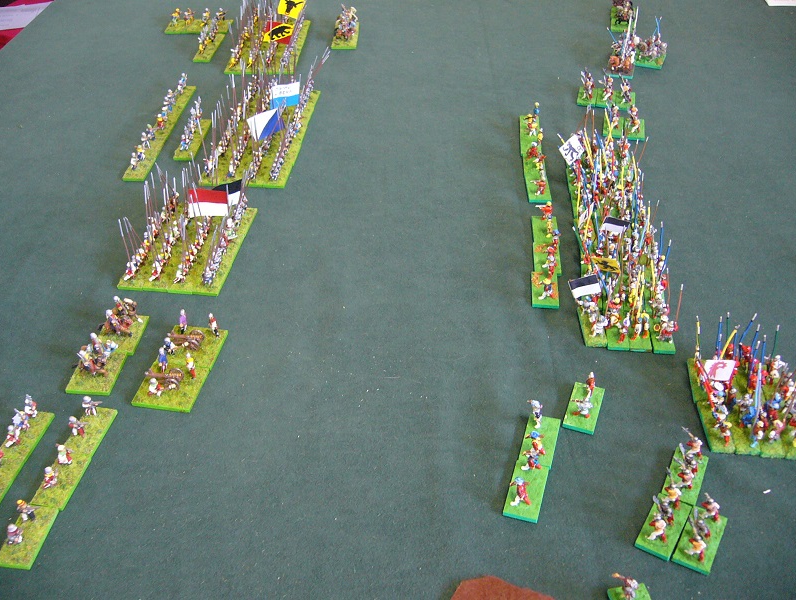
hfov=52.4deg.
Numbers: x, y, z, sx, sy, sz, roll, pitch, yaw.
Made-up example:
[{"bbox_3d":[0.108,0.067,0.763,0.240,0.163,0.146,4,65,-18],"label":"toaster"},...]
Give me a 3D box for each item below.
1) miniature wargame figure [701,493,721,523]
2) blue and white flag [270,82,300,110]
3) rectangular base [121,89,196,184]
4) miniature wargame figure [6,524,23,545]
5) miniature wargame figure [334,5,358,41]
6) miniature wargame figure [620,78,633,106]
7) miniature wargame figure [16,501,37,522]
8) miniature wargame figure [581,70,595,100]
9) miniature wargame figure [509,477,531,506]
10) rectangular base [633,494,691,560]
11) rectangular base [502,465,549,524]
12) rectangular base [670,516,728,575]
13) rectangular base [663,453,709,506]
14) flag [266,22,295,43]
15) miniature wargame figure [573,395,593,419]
[{"bbox_3d":[0.179,0.119,0.463,0.013,0.020,0.009,19,44,22],"label":"miniature wargame figure"},{"bbox_3d":[-0.113,-0.205,0.812,0.030,0.029,0.004,-16,54,-19],"label":"blue and white flag"},{"bbox_3d":[-0.244,-0.177,0.841,0.020,0.003,0.200,1,40,3],"label":"rectangular base"},{"bbox_3d":[-0.215,0.131,0.454,0.009,0.015,0.008,2,40,3],"label":"miniature wargame figure"},{"bbox_3d":[-0.064,-0.350,1.019,0.028,0.028,0.040,-1,40,1],"label":"miniature wargame figure"},{"bbox_3d":[0.244,-0.222,0.861,0.011,0.020,0.009,8,41,10],"label":"miniature wargame figure"},{"bbox_3d":[-0.216,0.123,0.470,0.013,0.018,0.008,-5,40,-4],"label":"miniature wargame figure"},{"bbox_3d":[0.205,-0.231,0.873,0.013,0.027,0.013,8,41,11],"label":"miniature wargame figure"},{"bbox_3d":[0.070,0.110,0.466,0.013,0.021,0.009,6,40,8],"label":"miniature wargame figure"},{"bbox_3d":[0.153,0.131,0.467,0.020,0.003,0.040,22,45,25],"label":"rectangular base"},{"bbox_3d":[0.077,0.114,0.481,0.020,0.003,0.040,11,41,14],"label":"rectangular base"},{"bbox_3d":[0.170,0.135,0.454,0.020,0.003,0.040,20,44,24],"label":"rectangular base"},{"bbox_3d":[0.176,0.108,0.494,0.020,0.003,0.040,18,44,21],"label":"rectangular base"},{"bbox_3d":[-0.139,-0.312,0.946,0.032,0.024,0.003,2,36,-24],"label":"flag"},{"bbox_3d":[0.119,0.069,0.520,0.013,0.015,0.009,11,41,14],"label":"miniature wargame figure"}]

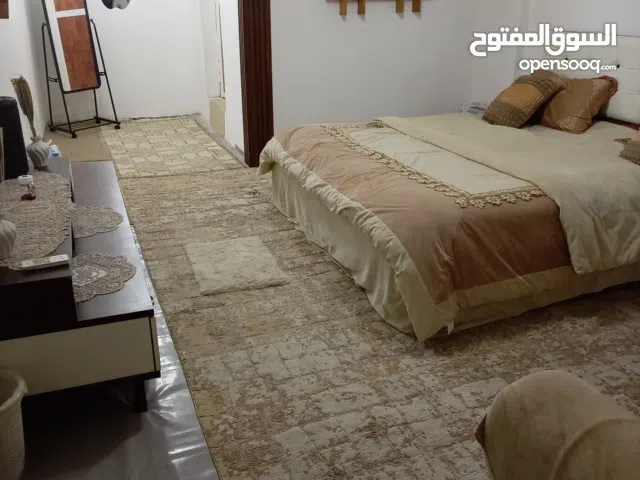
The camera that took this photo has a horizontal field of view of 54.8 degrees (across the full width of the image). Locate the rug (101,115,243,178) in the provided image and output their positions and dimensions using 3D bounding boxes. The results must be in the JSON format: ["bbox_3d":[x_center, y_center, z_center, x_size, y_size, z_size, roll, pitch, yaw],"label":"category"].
[{"bbox_3d":[-1.591,-0.977,6.243,1.071,0.015,2.409,-8,23,-20],"label":"rug"}]

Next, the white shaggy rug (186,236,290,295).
[{"bbox_3d":[-0.482,0.140,3.458,0.460,0.030,0.658,-7,23,-17],"label":"white shaggy rug"}]

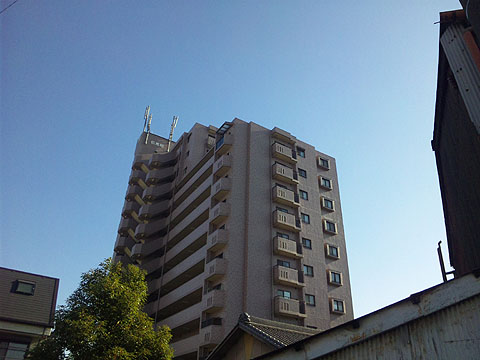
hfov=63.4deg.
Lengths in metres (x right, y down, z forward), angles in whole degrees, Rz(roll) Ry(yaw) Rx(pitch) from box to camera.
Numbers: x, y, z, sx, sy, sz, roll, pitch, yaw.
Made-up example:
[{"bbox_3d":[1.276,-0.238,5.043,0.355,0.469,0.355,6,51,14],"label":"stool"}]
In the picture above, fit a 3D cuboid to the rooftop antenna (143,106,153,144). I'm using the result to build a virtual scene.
[{"bbox_3d":[-15.066,-9.020,63.450,0.850,6.900,0.800,20,-36,-26],"label":"rooftop antenna"}]

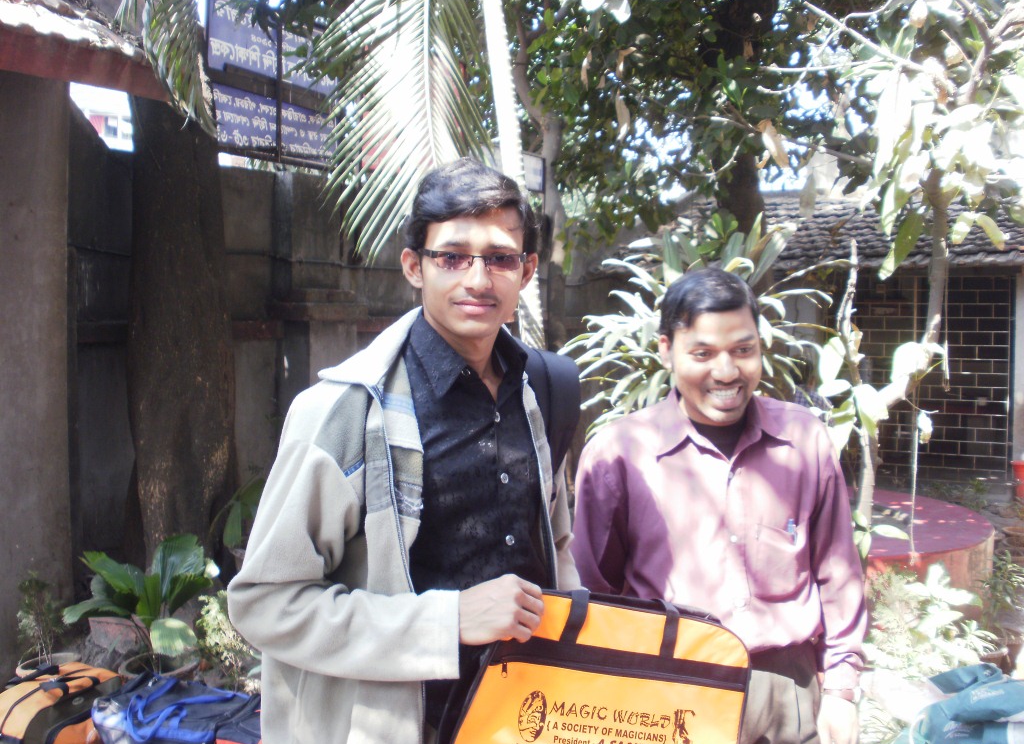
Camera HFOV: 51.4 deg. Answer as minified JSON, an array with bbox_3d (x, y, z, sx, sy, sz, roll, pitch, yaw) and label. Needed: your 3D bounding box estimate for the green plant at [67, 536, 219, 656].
[{"bbox_3d":[-1.361,0.822,3.900,0.570,0.470,0.520,0,3,0],"label":"green plant"}]

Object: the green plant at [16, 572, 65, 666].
[{"bbox_3d":[-1.767,0.930,4.000,0.190,0.360,0.190,0,3,0],"label":"green plant"}]

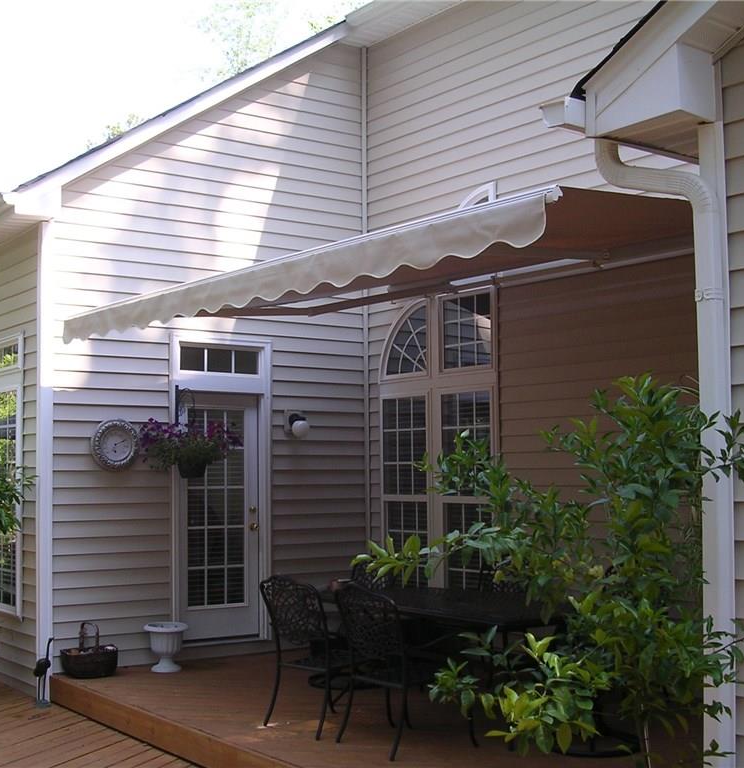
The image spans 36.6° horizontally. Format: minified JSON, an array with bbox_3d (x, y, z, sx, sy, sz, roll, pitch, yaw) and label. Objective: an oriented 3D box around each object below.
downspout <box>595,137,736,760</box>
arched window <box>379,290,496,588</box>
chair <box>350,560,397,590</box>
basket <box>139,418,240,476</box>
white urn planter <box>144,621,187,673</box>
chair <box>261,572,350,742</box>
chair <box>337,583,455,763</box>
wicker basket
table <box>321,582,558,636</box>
[{"bbox_3d":[0.994,0.415,3.831,0.120,2.720,0.560,3,-5,-37],"label":"downspout"},{"bbox_3d":[0.522,0.573,9.365,0.120,2.660,1.540,3,-5,-37],"label":"arched window"},{"bbox_3d":[-0.111,1.699,8.150,0.620,0.920,0.660,-3,-5,31],"label":"chair"},{"bbox_3d":[-1.396,0.492,8.713,0.780,0.450,0.640,3,-5,-37],"label":"basket"},{"bbox_3d":[-1.573,2.012,8.608,0.355,0.336,0.355,0,-4,0],"label":"white urn planter"},{"bbox_3d":[-0.264,1.593,6.714,0.660,0.925,0.620,3,-5,-40],"label":"chair"},{"bbox_3d":[0.153,1.549,6.247,0.660,0.940,0.620,3,-5,-39],"label":"chair"},{"bbox_3d":[-2.083,1.959,8.277,0.440,0.380,0.290,3,-5,-37],"label":"wicker basket"},{"bbox_3d":[0.555,1.697,6.941,1.070,0.730,2.000,3,-5,-37],"label":"table"}]

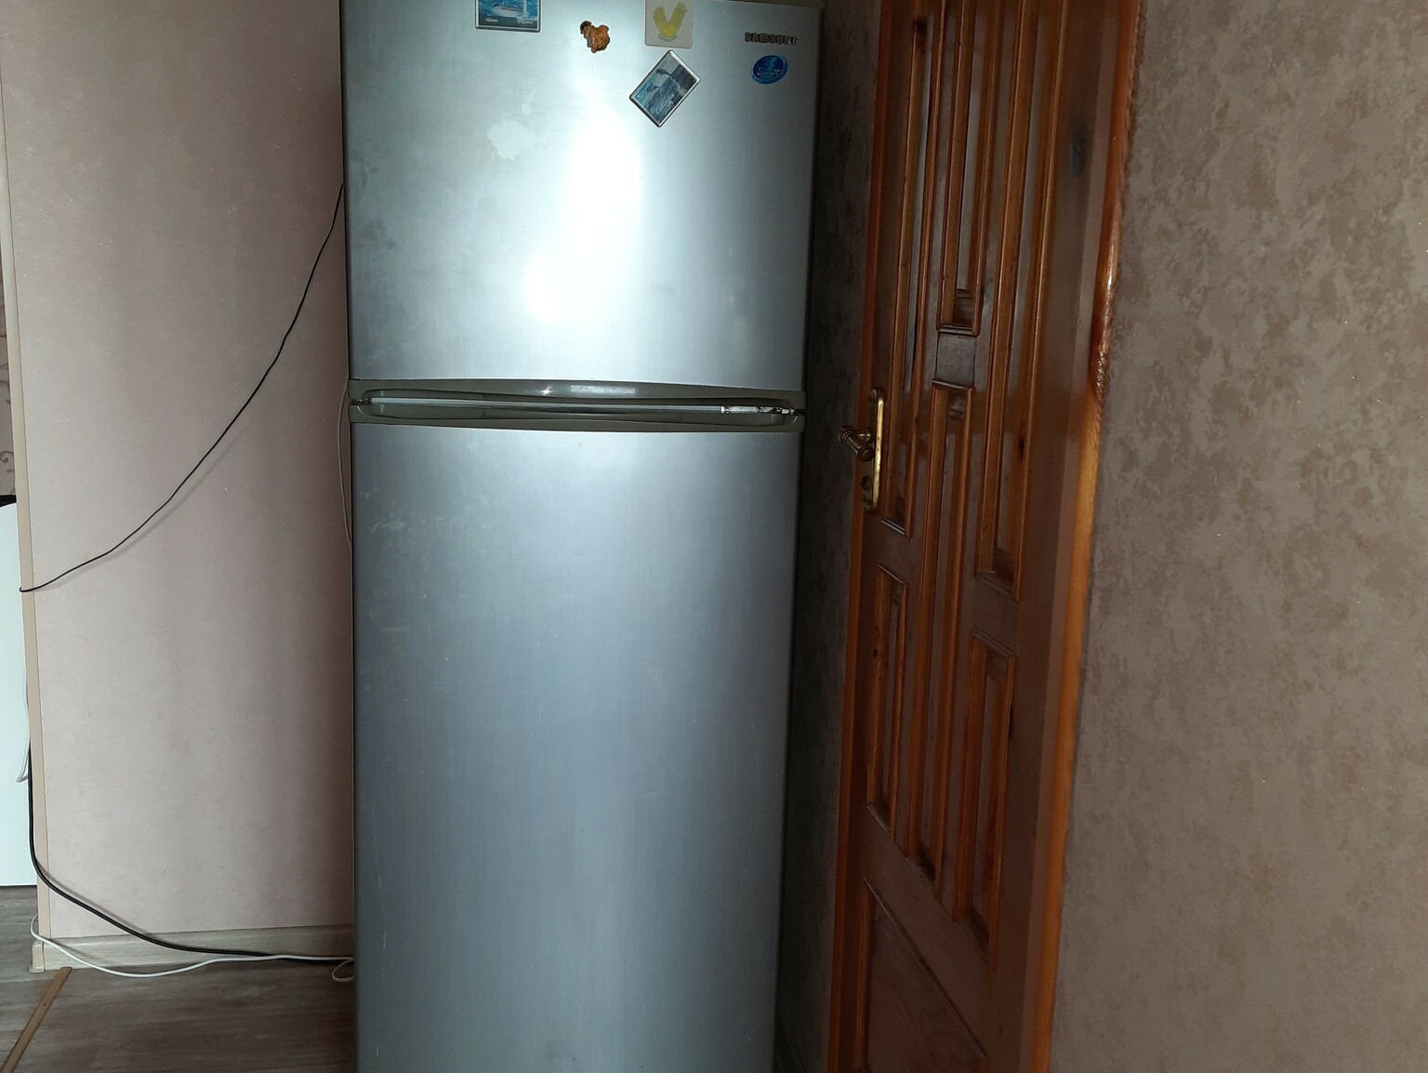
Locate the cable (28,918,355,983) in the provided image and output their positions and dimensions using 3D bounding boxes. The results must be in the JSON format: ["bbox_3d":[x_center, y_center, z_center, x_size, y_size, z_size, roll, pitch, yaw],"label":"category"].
[{"bbox_3d":[-0.974,0.773,2.493,0.590,0.100,0.100,0,10,-10],"label":"cable"}]

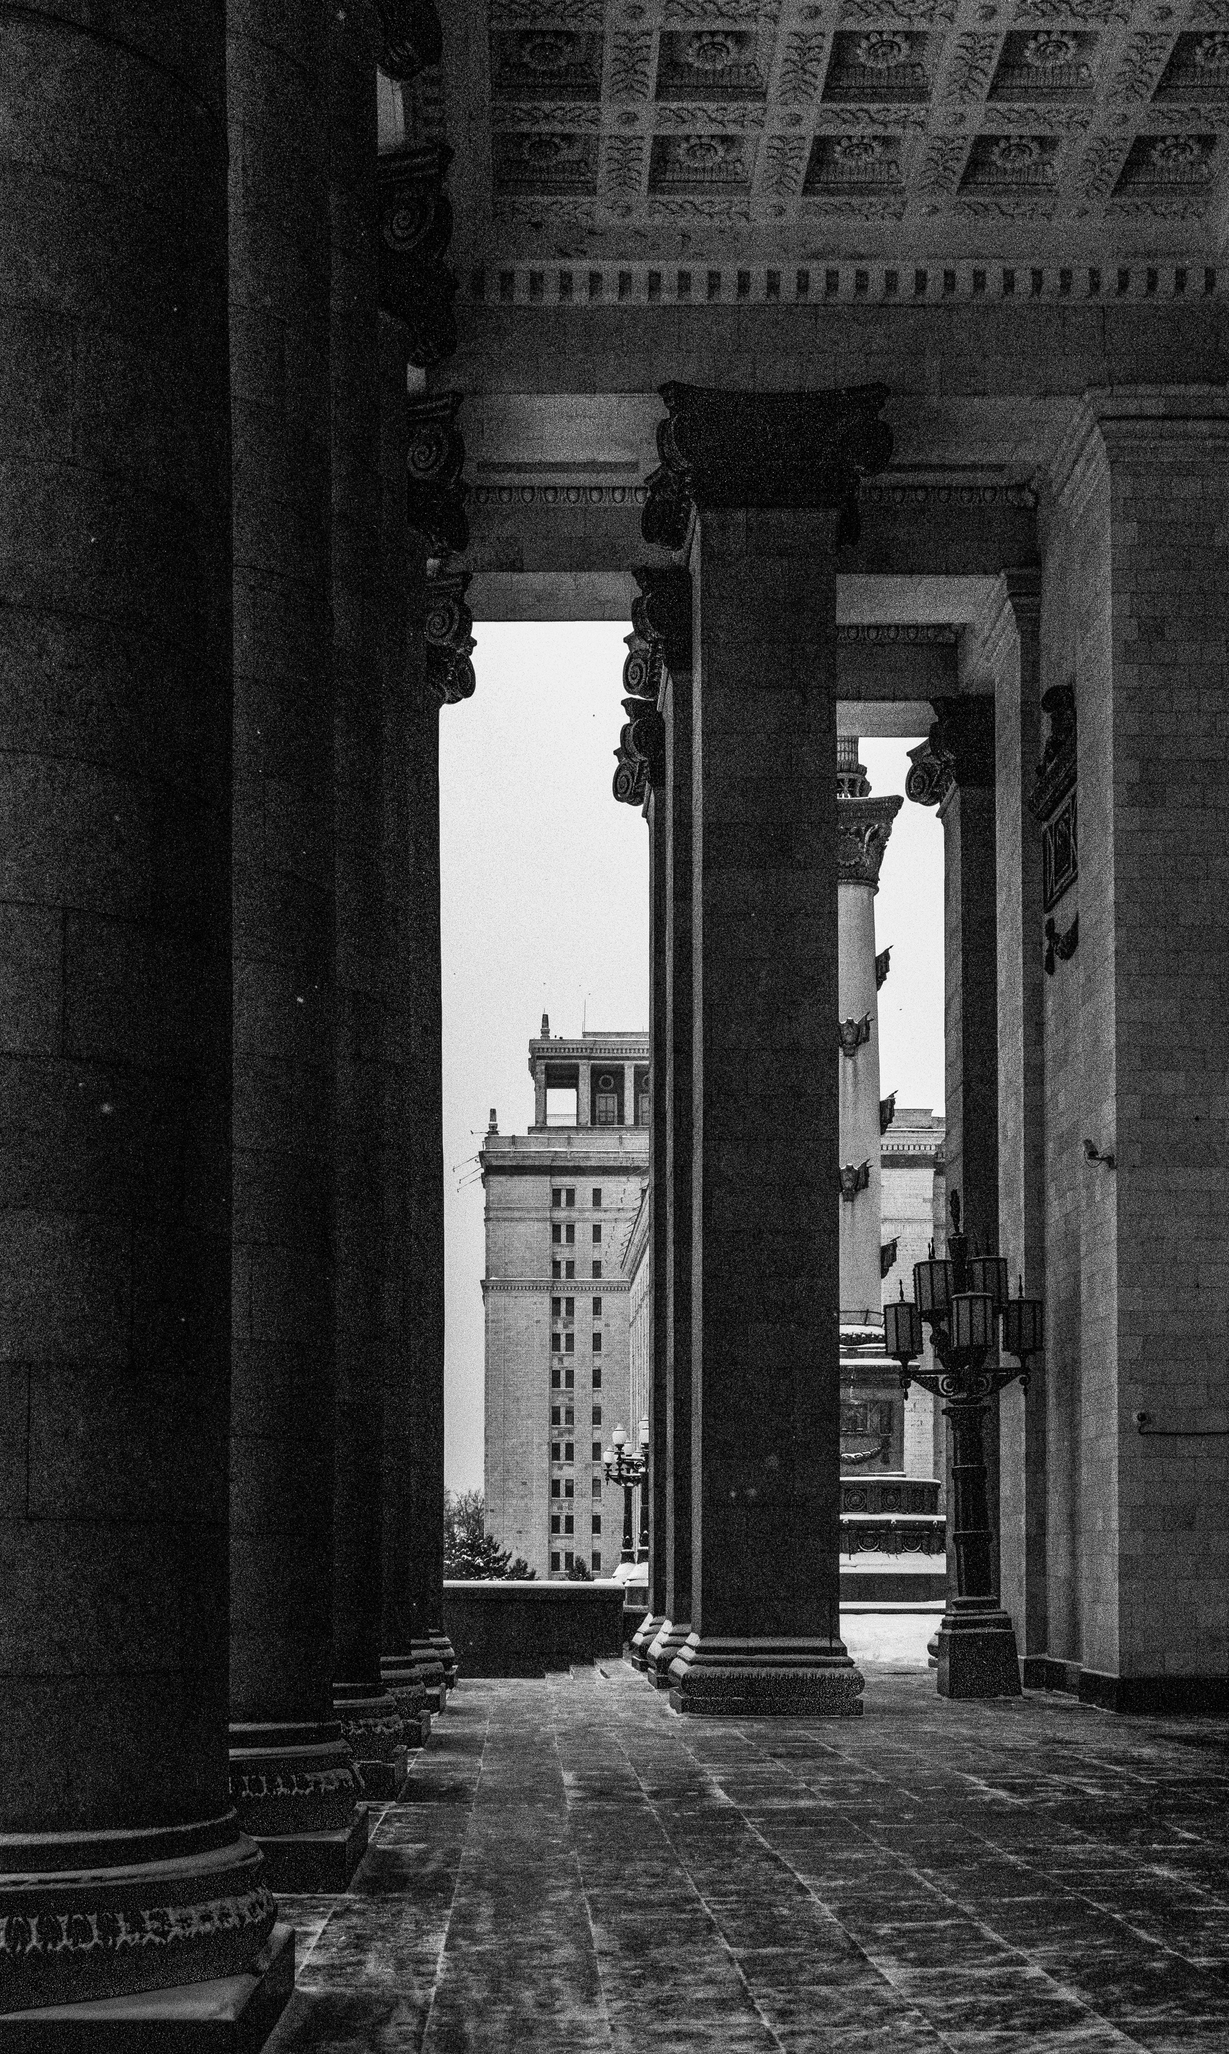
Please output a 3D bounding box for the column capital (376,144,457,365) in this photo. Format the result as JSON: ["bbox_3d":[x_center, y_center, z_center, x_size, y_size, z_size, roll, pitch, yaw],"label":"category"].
[{"bbox_3d":[-2.330,-6.450,19.200,2.100,1.100,2.100,0,-3,-1],"label":"column capital"}]

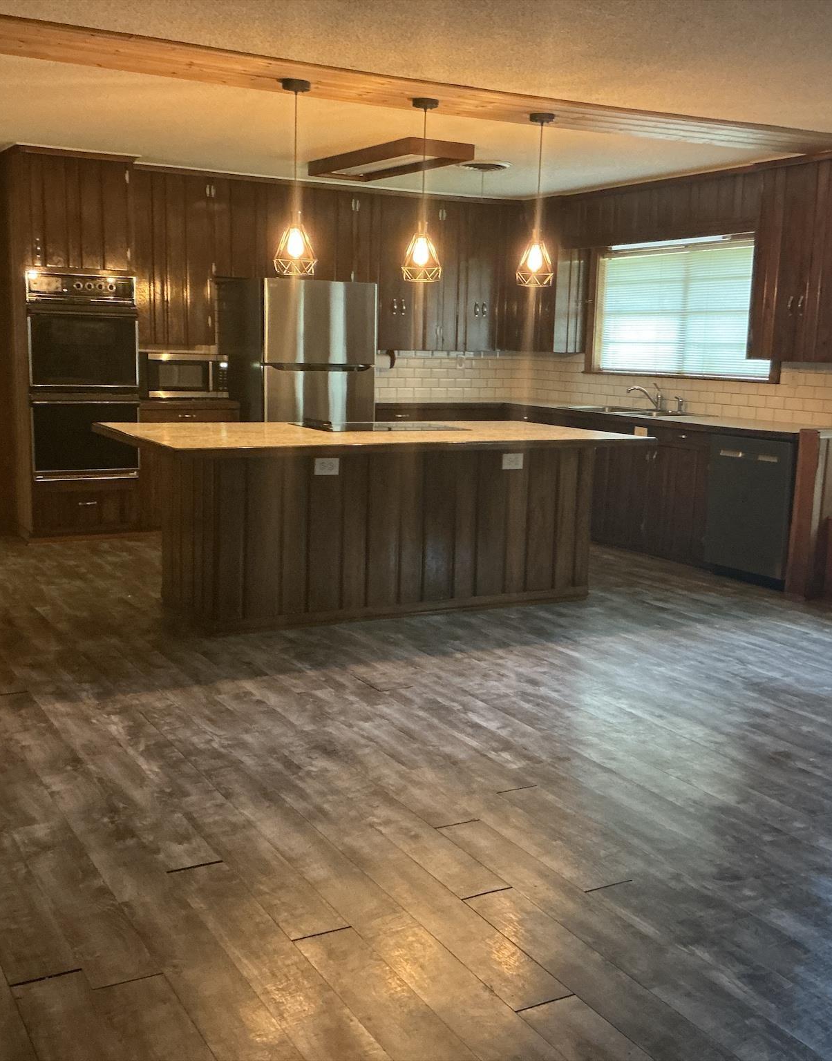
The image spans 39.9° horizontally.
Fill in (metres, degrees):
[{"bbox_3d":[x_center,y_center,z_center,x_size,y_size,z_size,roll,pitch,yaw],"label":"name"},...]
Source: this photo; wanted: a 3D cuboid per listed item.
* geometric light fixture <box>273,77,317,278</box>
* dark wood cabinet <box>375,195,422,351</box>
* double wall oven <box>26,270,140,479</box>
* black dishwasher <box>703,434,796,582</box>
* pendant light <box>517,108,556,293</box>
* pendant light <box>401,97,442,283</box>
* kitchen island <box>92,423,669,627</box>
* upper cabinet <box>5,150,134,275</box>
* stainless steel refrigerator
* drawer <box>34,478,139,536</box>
[{"bbox_3d":[-0.531,-1.534,5.022,0.189,0.808,0.189,2,9,0],"label":"geometric light fixture"},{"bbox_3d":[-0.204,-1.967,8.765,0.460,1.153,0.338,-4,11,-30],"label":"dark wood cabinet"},{"bbox_3d":[-2.256,-1.019,7.584,0.674,1.310,0.570,-4,11,-30],"label":"double wall oven"},{"bbox_3d":[2.191,-0.150,6.852,0.610,0.822,0.617,-4,11,-30],"label":"black dishwasher"},{"bbox_3d":[0.594,-1.588,5.558,0.189,0.808,0.189,2,9,0],"label":"pendant light"},{"bbox_3d":[0.034,-1.564,5.308,0.189,0.808,0.189,2,9,0],"label":"pendant light"},{"bbox_3d":[-0.180,-0.059,5.824,2.561,0.896,1.188,-4,11,-30],"label":"kitchen island"},{"bbox_3d":[-2.250,-2.035,7.427,0.746,0.747,0.546,-4,11,-30],"label":"upper cabinet"},{"bbox_3d":[-0.857,-0.890,8.225,0.829,1.734,0.798,-4,11,-30],"label":"stainless steel refrigerator"},{"bbox_3d":[-2.249,-0.169,7.639,0.683,0.338,0.450,-4,11,-30],"label":"drawer"}]

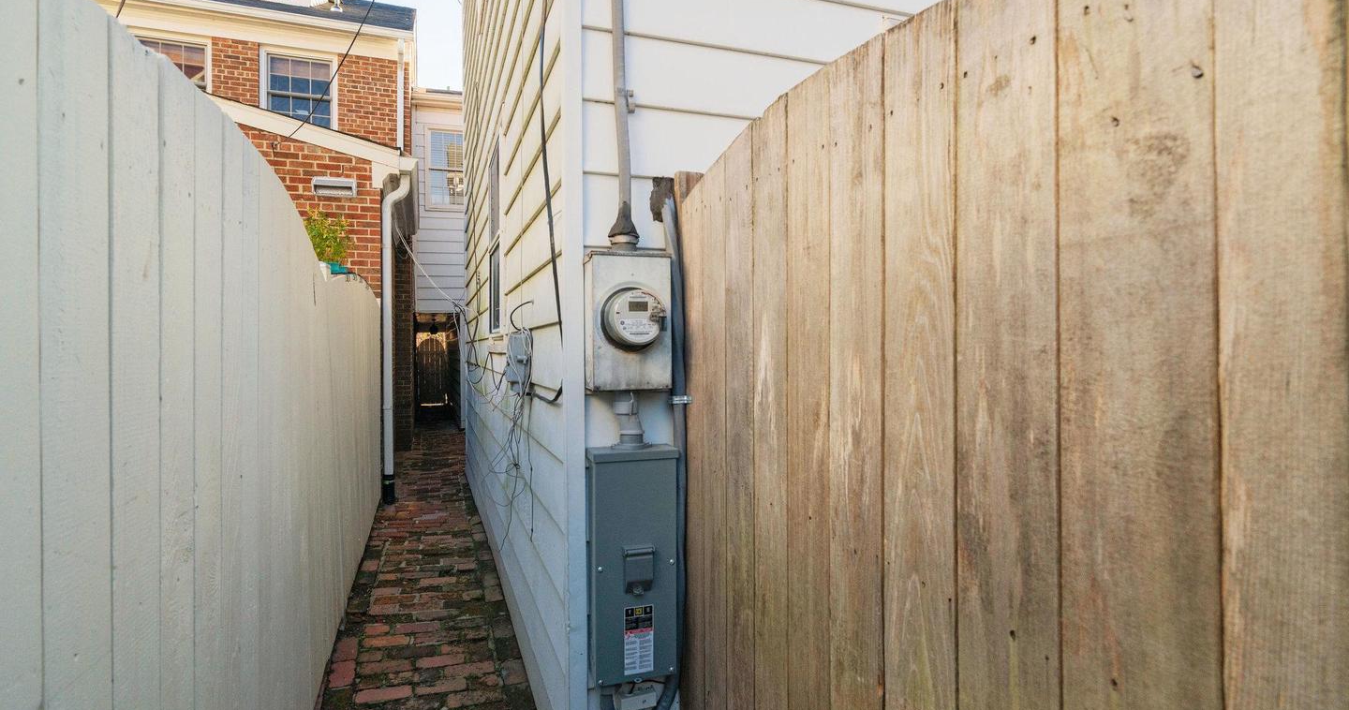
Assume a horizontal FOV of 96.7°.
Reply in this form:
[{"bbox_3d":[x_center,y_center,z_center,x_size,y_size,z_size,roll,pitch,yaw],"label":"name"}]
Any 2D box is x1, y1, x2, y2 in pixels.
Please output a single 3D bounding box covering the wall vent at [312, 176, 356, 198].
[{"bbox_3d":[-2.935,-1.452,5.180,0.340,0.155,0.080,0,0,-18],"label":"wall vent"}]

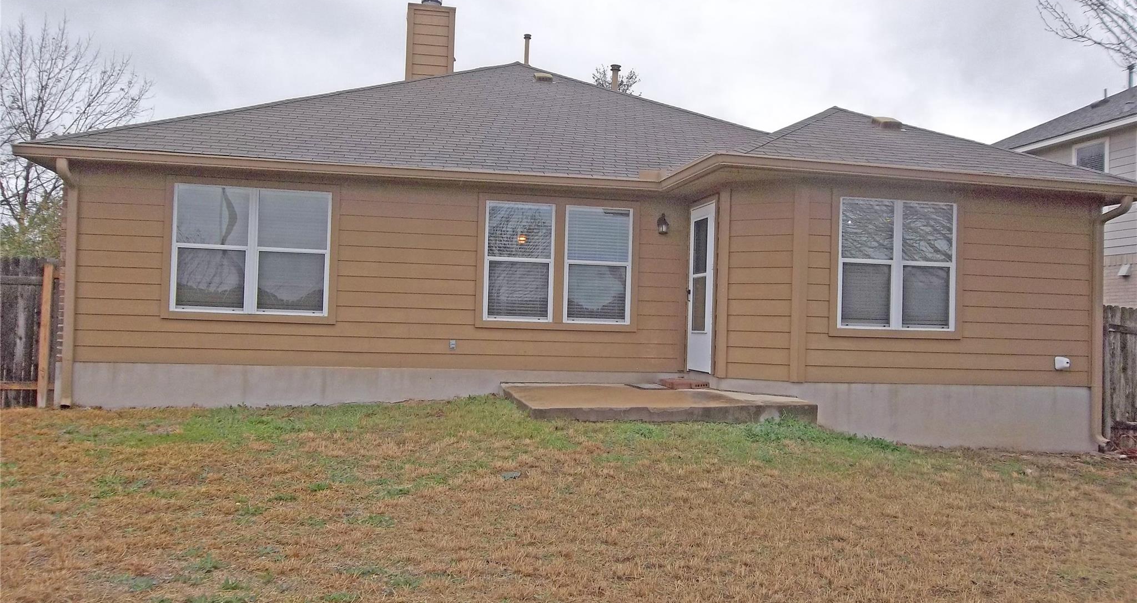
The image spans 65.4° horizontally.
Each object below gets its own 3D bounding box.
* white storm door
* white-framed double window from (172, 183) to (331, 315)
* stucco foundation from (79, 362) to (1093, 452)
[{"bbox_3d":[1.660,-0.156,11.073,0.064,2.090,0.860,2,-2,-12],"label":"white storm door"},{"bbox_3d":[-3.738,-0.600,10.472,1.771,1.484,0.091,2,-2,-12],"label":"white-framed double window"},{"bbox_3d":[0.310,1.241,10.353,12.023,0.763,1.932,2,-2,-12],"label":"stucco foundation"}]

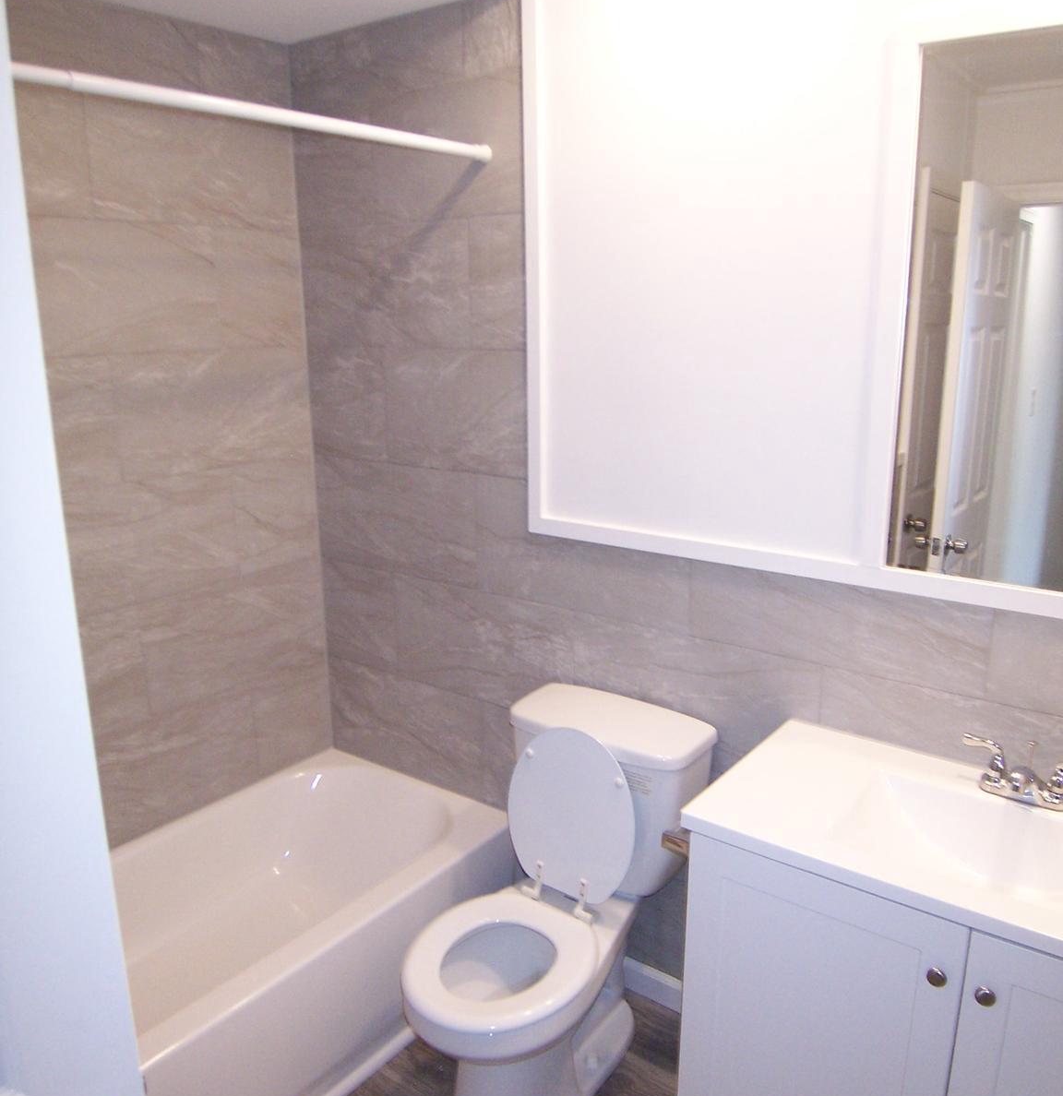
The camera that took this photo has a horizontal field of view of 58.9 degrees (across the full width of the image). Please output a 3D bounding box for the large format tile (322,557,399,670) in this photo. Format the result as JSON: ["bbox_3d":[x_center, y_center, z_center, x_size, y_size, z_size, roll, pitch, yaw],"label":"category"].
[{"bbox_3d":[-0.499,0.191,2.773,0.309,0.304,0.010,10,17,37],"label":"large format tile"}]

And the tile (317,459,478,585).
[{"bbox_3d":[-0.379,-0.082,2.570,0.622,0.300,0.010,10,17,37],"label":"tile"}]

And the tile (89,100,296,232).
[{"bbox_3d":[-0.820,-0.949,2.320,0.010,0.300,0.576,10,17,37],"label":"tile"}]

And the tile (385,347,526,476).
[{"bbox_3d":[-0.198,-0.342,2.356,0.482,0.304,0.010,10,17,37],"label":"tile"}]

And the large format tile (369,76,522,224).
[{"bbox_3d":[-0.208,-0.930,2.214,0.491,0.300,0.010,10,17,37],"label":"large format tile"}]

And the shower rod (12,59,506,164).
[{"bbox_3d":[-0.560,-0.751,1.593,0.030,0.030,1.500,10,18,37],"label":"shower rod"}]

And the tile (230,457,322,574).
[{"bbox_3d":[-0.720,-0.100,2.684,0.010,0.304,0.285,10,17,37],"label":"tile"}]

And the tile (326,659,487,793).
[{"bbox_3d":[-0.370,0.510,2.750,0.616,0.304,0.010,10,17,37],"label":"tile"}]

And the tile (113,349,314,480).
[{"bbox_3d":[-0.817,-0.367,2.496,0.010,0.304,0.589,10,17,37],"label":"tile"}]

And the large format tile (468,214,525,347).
[{"bbox_3d":[-0.077,-0.624,2.225,0.163,0.304,0.010,10,17,37],"label":"large format tile"}]

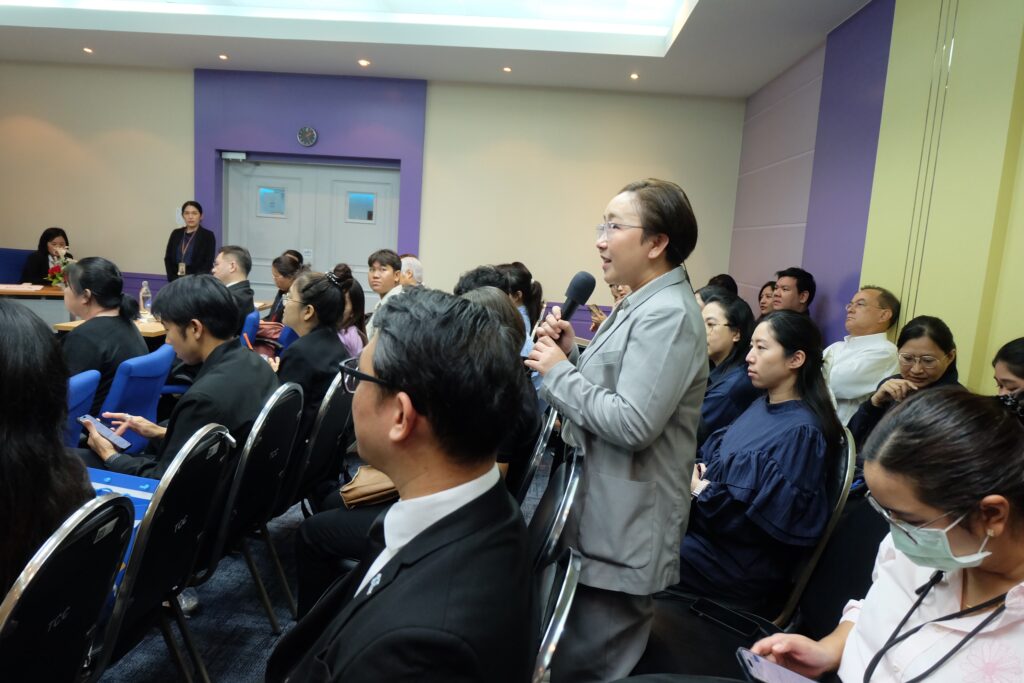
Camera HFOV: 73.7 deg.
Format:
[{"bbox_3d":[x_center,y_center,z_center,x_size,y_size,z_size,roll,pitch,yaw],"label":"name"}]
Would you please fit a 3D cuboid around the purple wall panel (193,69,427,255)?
[{"bbox_3d":[-1.948,-1.063,6.568,2.175,2.853,0.120,4,8,2],"label":"purple wall panel"}]

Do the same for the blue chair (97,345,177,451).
[{"bbox_3d":[-1.700,0.476,2.677,0.600,0.900,0.560,3,8,-1],"label":"blue chair"}]

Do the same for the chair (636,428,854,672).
[{"bbox_3d":[0.580,0.738,1.674,0.560,0.930,0.450,4,8,2],"label":"chair"}]

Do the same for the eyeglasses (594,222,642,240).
[{"bbox_3d":[0.268,-0.241,1.528,0.145,0.045,0.142,1,8,-17],"label":"eyeglasses"}]

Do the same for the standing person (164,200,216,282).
[{"bbox_3d":[-2.908,-0.445,6.179,0.460,1.619,0.280,3,8,-4],"label":"standing person"}]

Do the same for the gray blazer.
[{"bbox_3d":[0.232,0.191,1.502,0.370,0.740,0.450,3,8,-5],"label":"gray blazer"}]

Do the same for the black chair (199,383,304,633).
[{"bbox_3d":[-0.985,0.578,2.152,0.560,0.930,0.450,4,8,2],"label":"black chair"}]

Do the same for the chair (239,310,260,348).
[{"bbox_3d":[-1.898,0.257,4.156,0.600,0.907,0.580,2,8,-13],"label":"chair"}]

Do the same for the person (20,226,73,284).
[{"bbox_3d":[-3.949,-0.305,5.833,0.500,1.311,0.700,0,9,-25],"label":"person"}]

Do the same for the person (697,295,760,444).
[{"bbox_3d":[0.618,0.433,2.724,0.800,1.254,0.500,2,8,-8],"label":"person"}]

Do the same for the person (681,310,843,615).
[{"bbox_3d":[0.600,0.520,2.067,0.680,1.250,0.500,3,8,1],"label":"person"}]

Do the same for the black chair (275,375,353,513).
[{"bbox_3d":[-0.971,0.506,2.657,0.560,0.930,0.450,4,8,2],"label":"black chair"}]

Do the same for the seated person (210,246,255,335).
[{"bbox_3d":[-1.942,0.057,4.172,0.780,1.292,0.500,2,8,-13],"label":"seated person"}]

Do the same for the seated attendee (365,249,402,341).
[{"bbox_3d":[-0.889,0.165,3.686,0.720,1.320,0.500,1,8,-14],"label":"seated attendee"}]

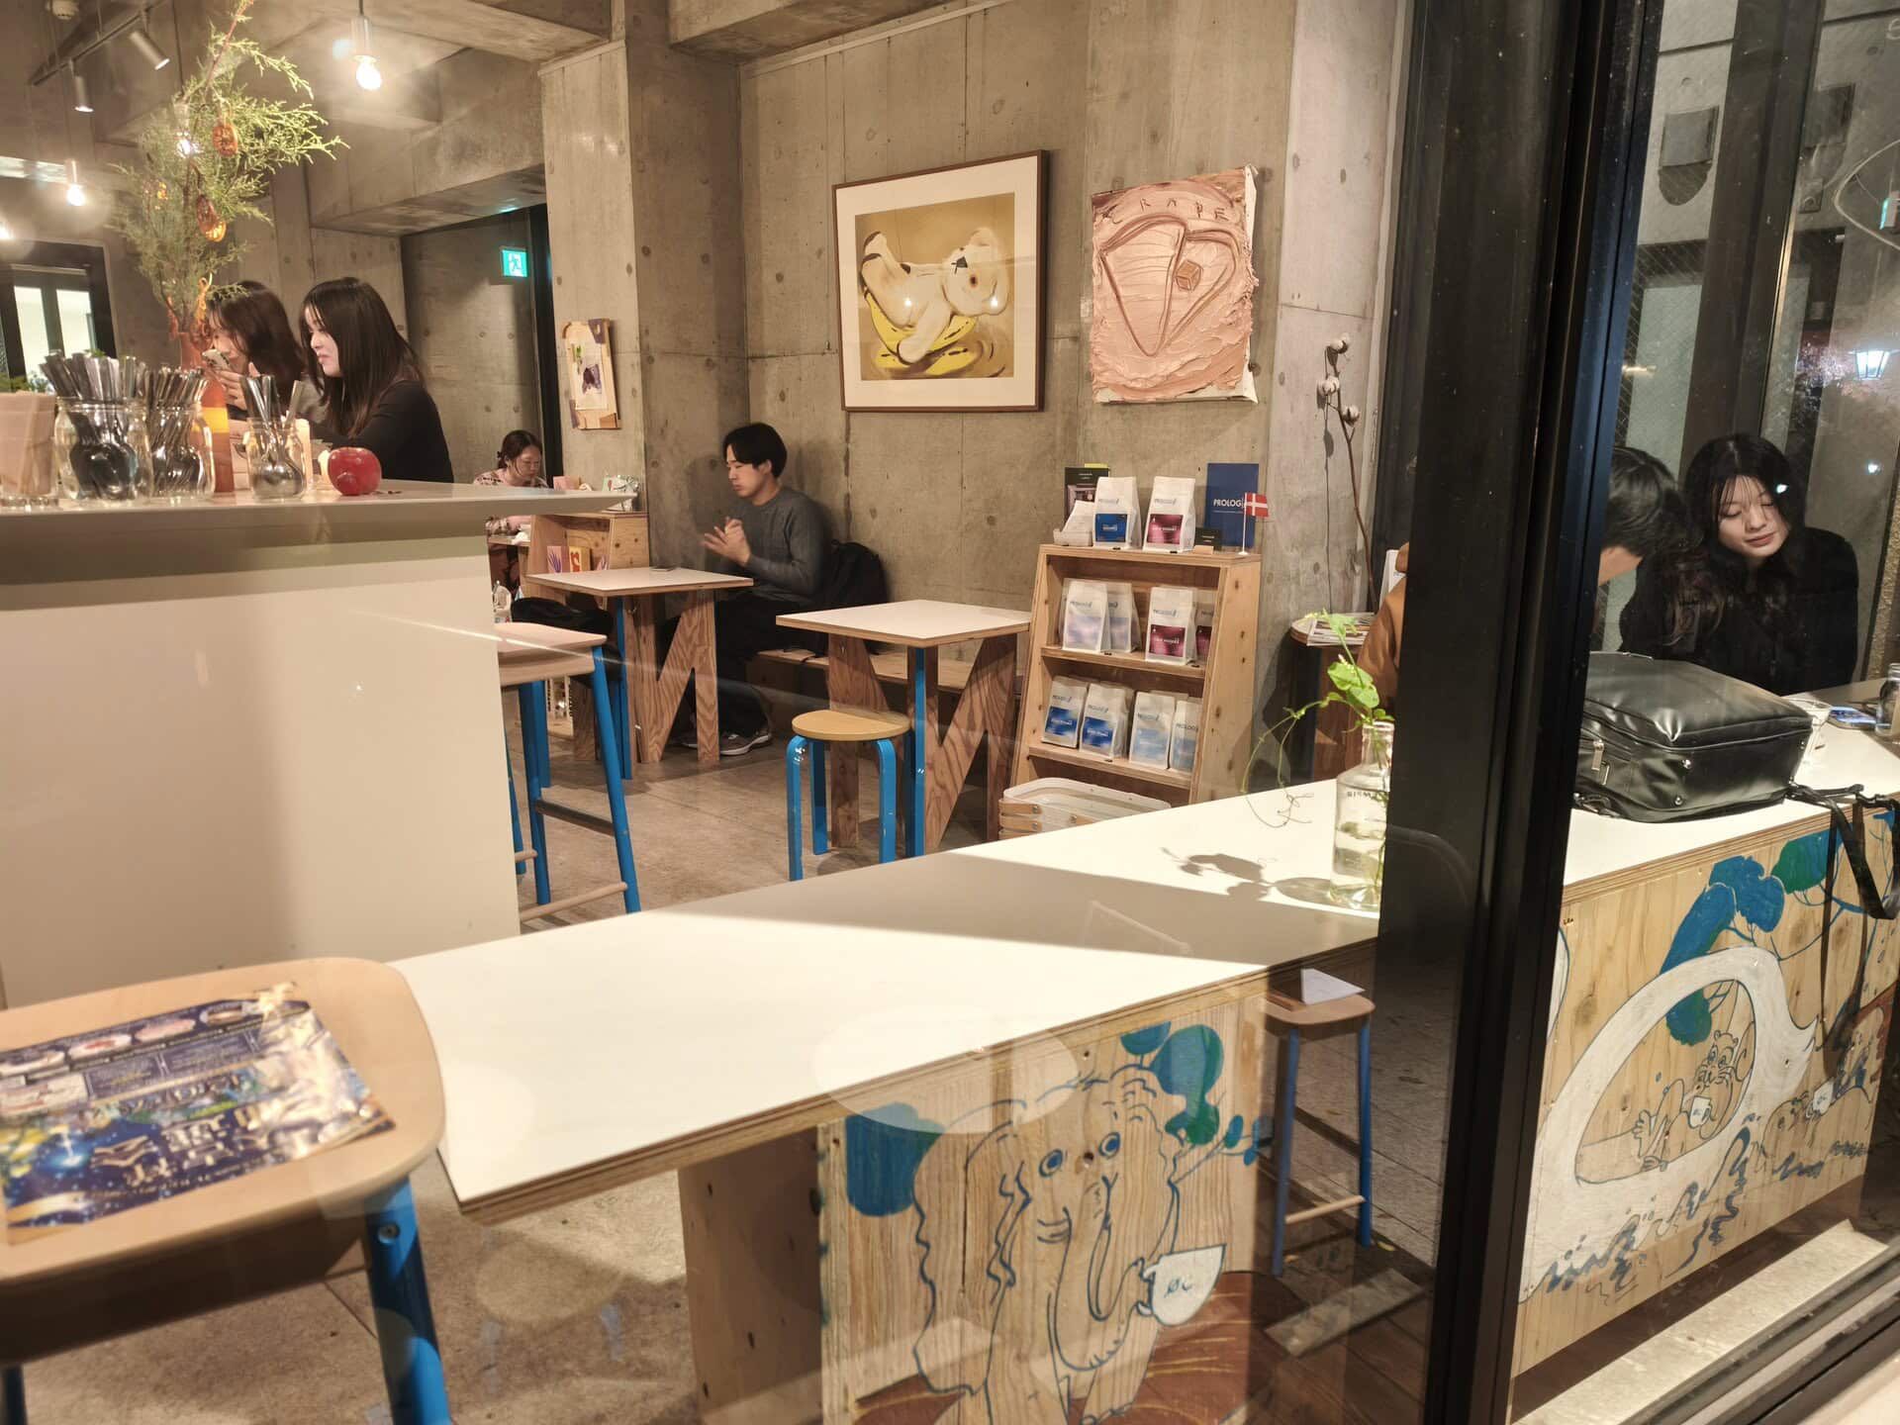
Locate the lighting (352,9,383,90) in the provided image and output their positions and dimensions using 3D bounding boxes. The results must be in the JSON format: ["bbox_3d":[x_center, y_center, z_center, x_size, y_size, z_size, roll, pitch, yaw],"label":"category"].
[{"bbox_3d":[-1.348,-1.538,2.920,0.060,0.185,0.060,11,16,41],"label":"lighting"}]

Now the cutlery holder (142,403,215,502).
[{"bbox_3d":[-1.159,-0.389,1.890,0.106,0.142,0.106,11,16,41],"label":"cutlery holder"}]

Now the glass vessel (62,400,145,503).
[{"bbox_3d":[-1.199,-0.370,1.790,0.112,0.142,0.112,11,16,41],"label":"glass vessel"}]

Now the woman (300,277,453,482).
[{"bbox_3d":[-1.447,-0.442,3.179,0.650,1.250,0.470,-9,15,-37],"label":"woman"}]

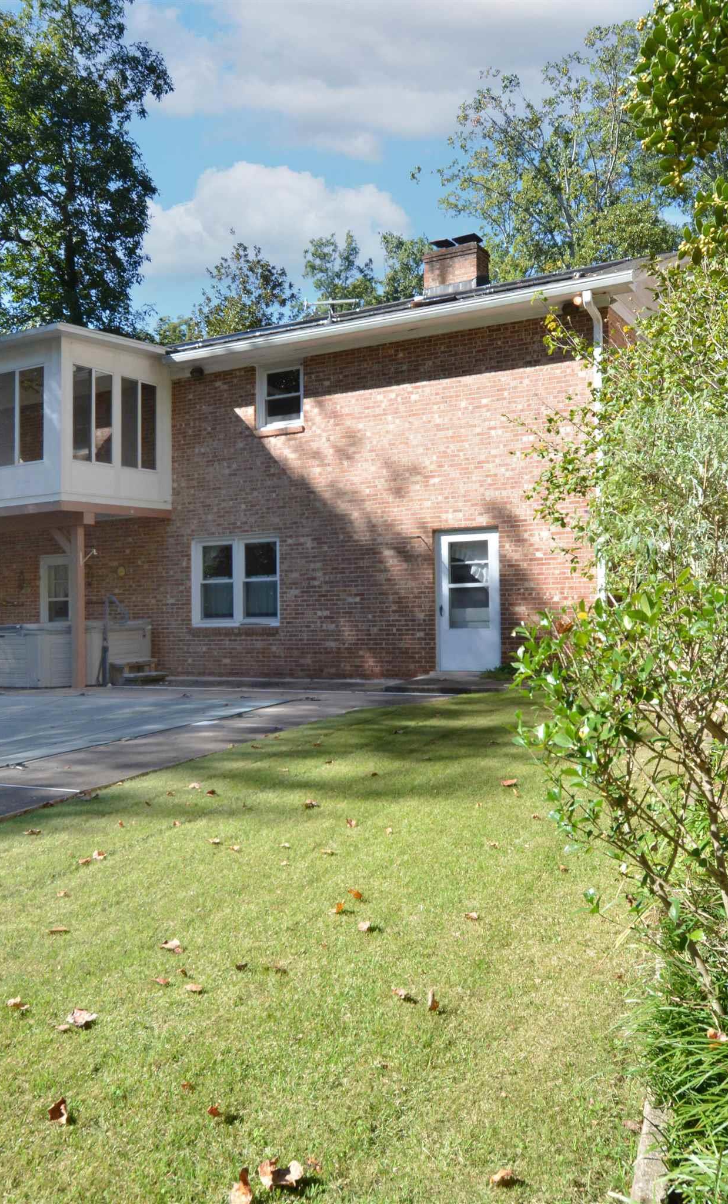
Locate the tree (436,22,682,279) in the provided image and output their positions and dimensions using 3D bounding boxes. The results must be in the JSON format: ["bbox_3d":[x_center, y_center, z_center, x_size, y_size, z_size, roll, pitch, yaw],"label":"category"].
[{"bbox_3d":[6.836,-10.081,30.997,8.500,17.581,8.500,-1,0,13],"label":"tree"}]

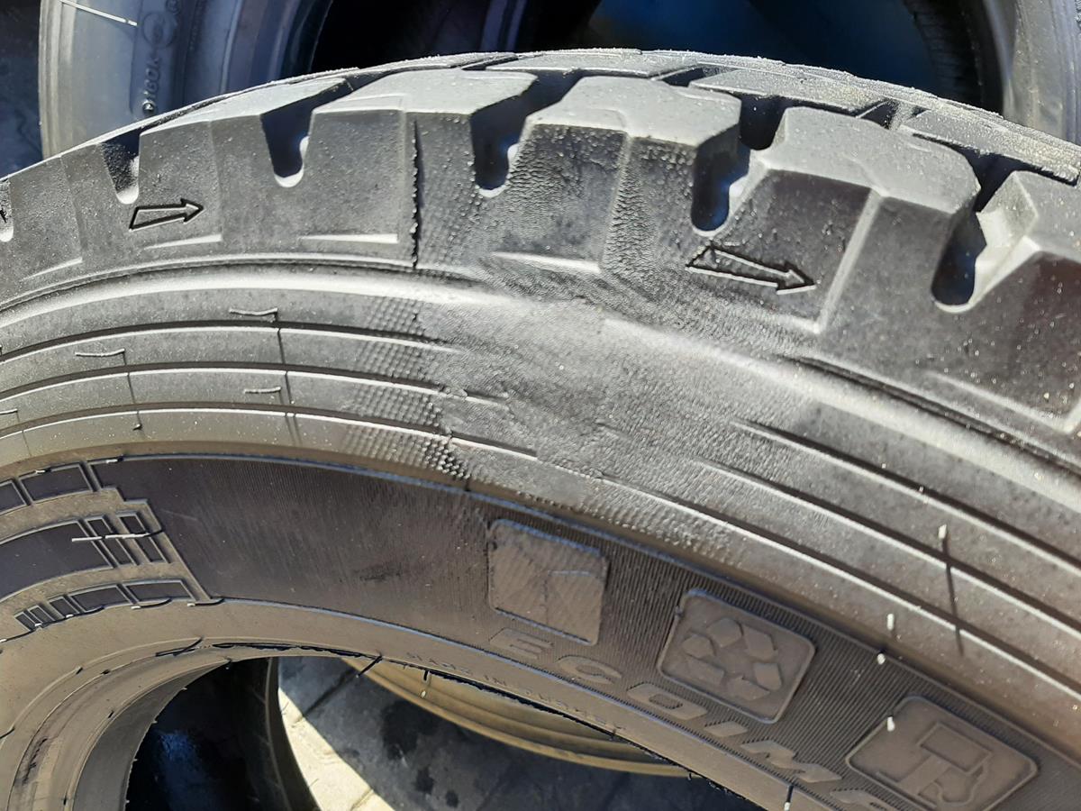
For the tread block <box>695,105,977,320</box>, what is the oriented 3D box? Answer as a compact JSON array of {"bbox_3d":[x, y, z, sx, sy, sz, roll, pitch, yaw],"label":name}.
[{"bbox_3d":[0.073,-0.049,0.194,0.054,0.026,0.068,21,35,14],"label":"tread block"}]

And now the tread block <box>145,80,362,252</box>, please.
[{"bbox_3d":[-0.086,-0.079,0.247,0.051,0.029,0.069,1,29,22],"label":"tread block"}]

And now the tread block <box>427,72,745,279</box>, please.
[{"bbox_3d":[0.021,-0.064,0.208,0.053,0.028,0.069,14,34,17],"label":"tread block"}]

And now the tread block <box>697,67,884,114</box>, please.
[{"bbox_3d":[0.070,-0.083,0.236,0.052,0.021,0.039,18,32,15],"label":"tread block"}]

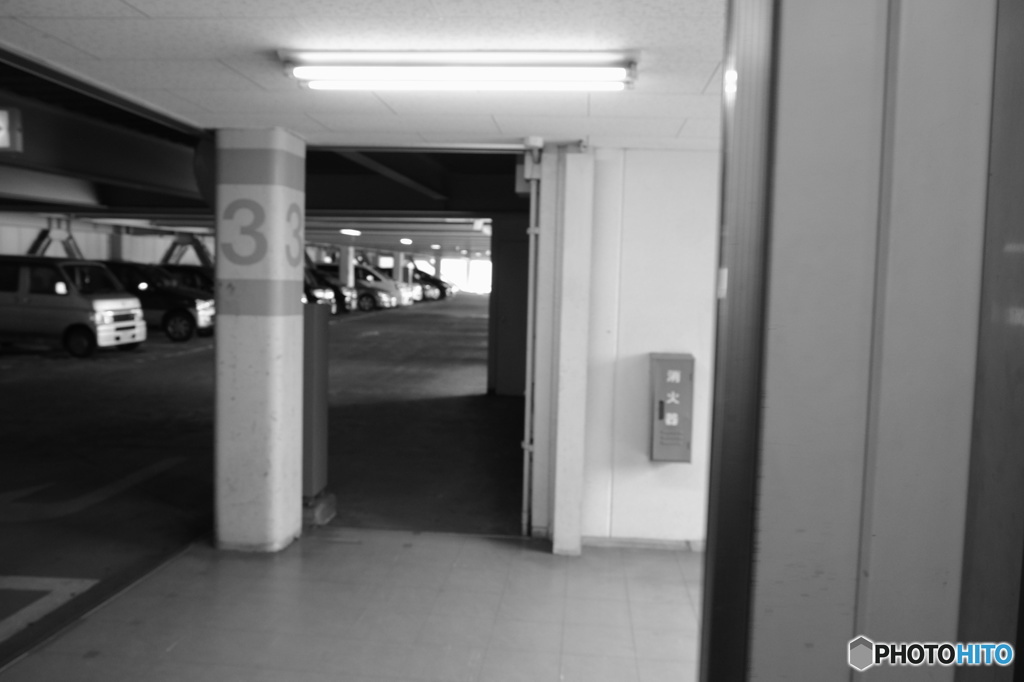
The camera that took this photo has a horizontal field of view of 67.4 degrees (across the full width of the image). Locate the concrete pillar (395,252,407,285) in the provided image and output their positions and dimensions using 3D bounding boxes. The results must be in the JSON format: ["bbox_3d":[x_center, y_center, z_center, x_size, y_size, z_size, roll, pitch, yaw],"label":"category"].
[{"bbox_3d":[-5.266,-2.902,35.642,0.360,2.416,0.460,2,4,5],"label":"concrete pillar"}]

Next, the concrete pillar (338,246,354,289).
[{"bbox_3d":[-6.073,-2.263,28.161,0.360,2.414,0.460,2,4,5],"label":"concrete pillar"}]

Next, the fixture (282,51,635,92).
[{"bbox_3d":[-0.184,-0.963,2.770,1.260,0.088,0.240,2,4,5],"label":"fixture"}]

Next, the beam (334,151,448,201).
[{"bbox_3d":[-0.979,-1.554,6.530,0.180,0.300,4.100,2,4,5],"label":"beam"}]

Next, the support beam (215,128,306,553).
[{"bbox_3d":[-1.419,-0.001,4.364,0.365,2.303,0.370,2,4,5],"label":"support beam"}]

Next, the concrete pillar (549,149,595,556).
[{"bbox_3d":[0.352,0.069,4.331,0.158,2.270,0.190,2,4,5],"label":"concrete pillar"}]

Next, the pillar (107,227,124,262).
[{"bbox_3d":[-10.888,-1.848,21.147,0.330,2.570,0.360,2,4,5],"label":"pillar"}]

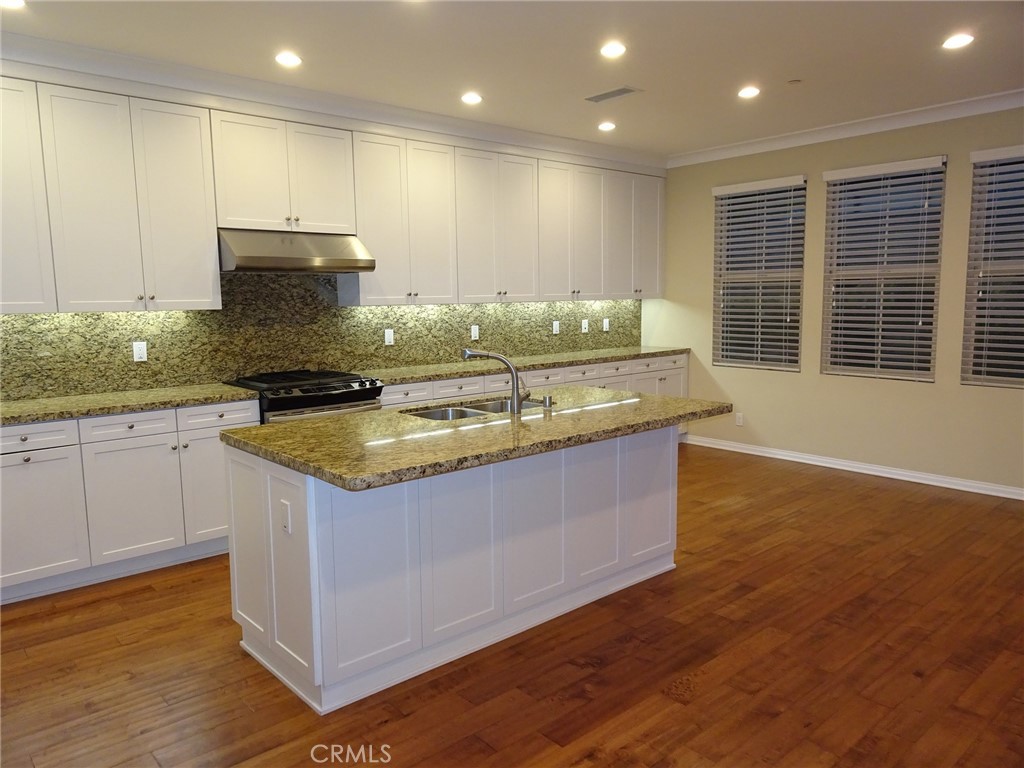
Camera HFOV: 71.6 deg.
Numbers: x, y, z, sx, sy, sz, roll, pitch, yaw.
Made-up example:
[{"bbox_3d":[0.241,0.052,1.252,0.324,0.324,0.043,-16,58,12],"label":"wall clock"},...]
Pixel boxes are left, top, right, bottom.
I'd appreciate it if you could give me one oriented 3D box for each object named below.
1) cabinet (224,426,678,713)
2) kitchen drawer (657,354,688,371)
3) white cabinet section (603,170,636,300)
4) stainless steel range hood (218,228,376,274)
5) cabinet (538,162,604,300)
[{"bbox_3d":[-0.177,0.603,3.443,2.066,0.873,0.873,-7,9,-40],"label":"cabinet"},{"bbox_3d":[1.370,-0.220,6.824,0.388,0.126,0.445,-7,9,-40],"label":"kitchen drawer"},{"bbox_3d":[0.906,-1.353,6.585,0.411,1.143,0.313,-7,9,-40],"label":"white cabinet section"},{"bbox_3d":[-1.402,-0.826,4.478,0.891,0.248,0.594,-7,9,-40],"label":"stainless steel range hood"},{"bbox_3d":[0.427,-1.295,6.190,0.819,1.142,0.320,-7,9,-40],"label":"cabinet"}]

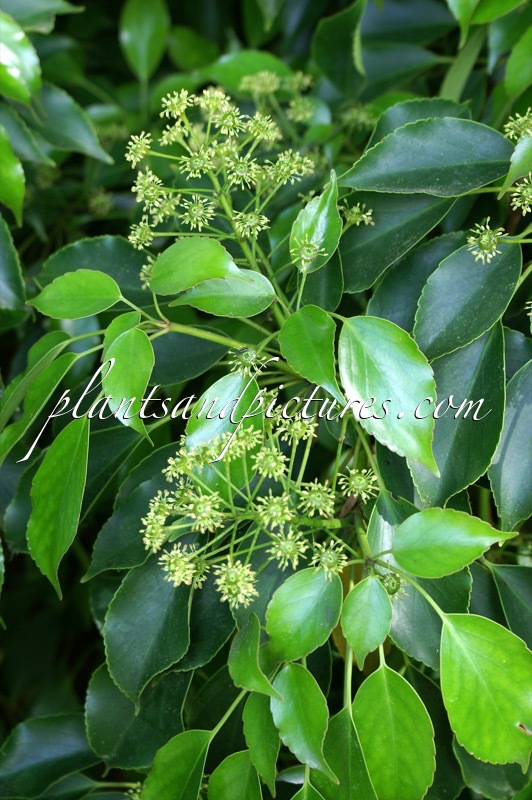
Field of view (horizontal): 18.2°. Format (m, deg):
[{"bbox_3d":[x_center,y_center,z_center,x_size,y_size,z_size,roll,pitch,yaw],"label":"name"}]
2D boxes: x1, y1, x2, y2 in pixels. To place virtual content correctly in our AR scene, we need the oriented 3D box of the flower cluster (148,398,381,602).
[{"bbox_3d":[-0.003,0.047,0.745,0.104,0.088,0.078,0,18,0],"label":"flower cluster"}]

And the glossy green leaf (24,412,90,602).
[{"bbox_3d":[-0.095,0.049,0.760,0.031,0.085,0.016,4,-14,16],"label":"glossy green leaf"}]

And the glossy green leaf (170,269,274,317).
[{"bbox_3d":[-0.022,-0.054,0.840,0.054,0.011,0.028,-5,60,-3],"label":"glossy green leaf"}]

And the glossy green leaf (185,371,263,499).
[{"bbox_3d":[-0.019,0.016,0.765,0.035,0.064,0.016,3,-23,11],"label":"glossy green leaf"}]

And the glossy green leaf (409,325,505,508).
[{"bbox_3d":[0.090,0.008,0.785,0.048,0.097,0.017,17,-11,13],"label":"glossy green leaf"}]

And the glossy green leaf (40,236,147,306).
[{"bbox_3d":[-0.092,-0.067,0.890,0.065,0.015,0.045,-10,59,1],"label":"glossy green leaf"}]

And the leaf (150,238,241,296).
[{"bbox_3d":[-0.032,-0.067,0.835,0.053,0.012,0.031,2,60,-2],"label":"leaf"}]

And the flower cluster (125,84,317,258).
[{"bbox_3d":[-0.024,-0.118,0.860,0.096,0.078,0.075,-11,18,3],"label":"flower cluster"}]

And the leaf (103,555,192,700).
[{"bbox_3d":[-0.058,0.114,0.835,0.042,0.077,0.015,12,-16,9],"label":"leaf"}]

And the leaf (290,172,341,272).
[{"bbox_3d":[0.025,-0.088,0.820,0.025,0.057,0.012,4,-22,17],"label":"leaf"}]

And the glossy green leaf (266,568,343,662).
[{"bbox_3d":[0.018,0.102,0.795,0.033,0.013,0.049,19,70,14],"label":"glossy green leaf"}]

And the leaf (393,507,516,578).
[{"bbox_3d":[0.089,0.067,0.785,0.059,0.014,0.037,-7,61,-10],"label":"leaf"}]

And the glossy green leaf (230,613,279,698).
[{"bbox_3d":[-0.005,0.126,0.825,0.020,0.043,0.013,-22,-17,21],"label":"glossy green leaf"}]

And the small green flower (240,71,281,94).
[{"bbox_3d":[-0.003,-0.185,0.970,0.021,0.011,0.018,0,16,0],"label":"small green flower"}]

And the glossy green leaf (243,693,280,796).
[{"bbox_3d":[-0.002,0.174,0.845,0.019,0.054,0.011,-3,-6,-25],"label":"glossy green leaf"}]

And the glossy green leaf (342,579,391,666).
[{"bbox_3d":[0.049,0.109,0.815,0.025,0.046,0.010,7,-15,2],"label":"glossy green leaf"}]

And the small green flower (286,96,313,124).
[{"bbox_3d":[0.020,-0.169,0.970,0.017,0.011,0.017,4,41,-4],"label":"small green flower"}]

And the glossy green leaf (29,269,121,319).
[{"bbox_3d":[-0.095,-0.050,0.825,0.046,0.009,0.026,-3,63,-10],"label":"glossy green leaf"}]

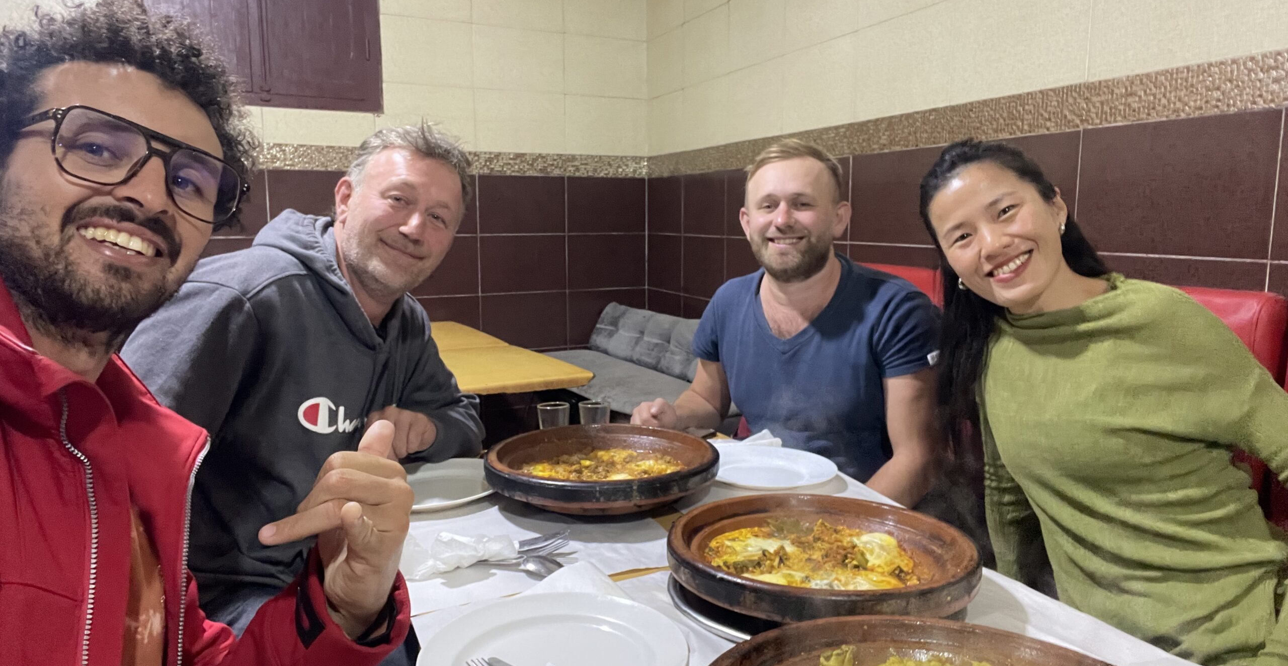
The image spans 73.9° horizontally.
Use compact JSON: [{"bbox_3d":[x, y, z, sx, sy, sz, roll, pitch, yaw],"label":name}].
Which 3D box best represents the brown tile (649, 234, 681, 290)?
[{"bbox_3d":[0.092,-0.310,3.803,0.010,0.253,0.378,-3,8,-22],"label":"brown tile"}]

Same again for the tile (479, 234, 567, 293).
[{"bbox_3d":[-0.528,-0.302,3.757,0.391,0.253,0.010,-3,8,-22],"label":"tile"}]

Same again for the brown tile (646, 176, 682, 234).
[{"bbox_3d":[0.092,-0.560,3.769,0.010,0.253,0.378,-3,8,-22],"label":"brown tile"}]

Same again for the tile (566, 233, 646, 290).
[{"bbox_3d":[-0.167,-0.323,3.905,0.391,0.253,0.010,-3,8,-22],"label":"tile"}]

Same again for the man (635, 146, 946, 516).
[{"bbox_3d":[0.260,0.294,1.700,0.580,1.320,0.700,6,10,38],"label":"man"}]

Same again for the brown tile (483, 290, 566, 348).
[{"bbox_3d":[-0.528,-0.052,3.791,0.391,0.253,0.010,-3,8,-22],"label":"brown tile"}]

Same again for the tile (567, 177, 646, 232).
[{"bbox_3d":[-0.167,-0.574,3.871,0.391,0.253,0.010,-3,8,-22],"label":"tile"}]

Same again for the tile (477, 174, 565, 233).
[{"bbox_3d":[-0.529,-0.553,3.724,0.391,0.253,0.010,-3,8,-22],"label":"tile"}]

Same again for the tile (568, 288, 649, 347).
[{"bbox_3d":[-0.166,-0.072,3.939,0.391,0.253,0.010,-3,8,-22],"label":"tile"}]

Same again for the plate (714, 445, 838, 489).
[{"bbox_3d":[0.213,0.244,1.514,0.256,0.023,0.256,0,8,0],"label":"plate"}]

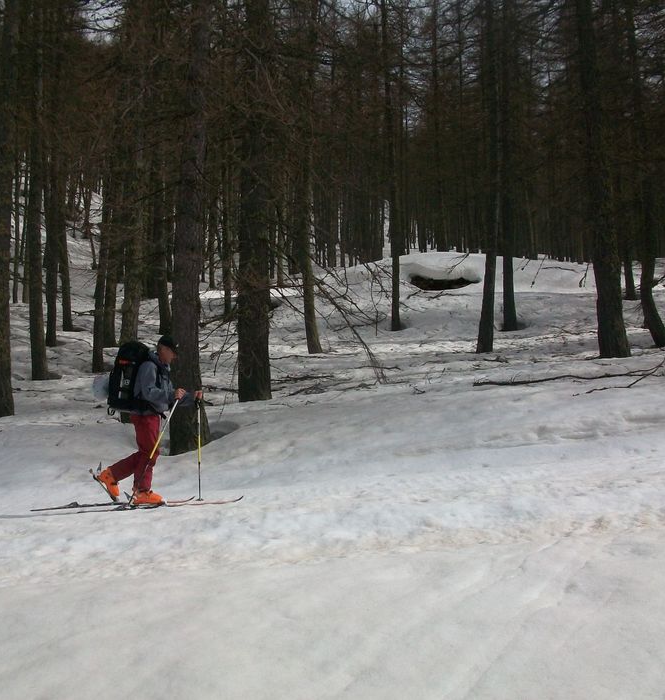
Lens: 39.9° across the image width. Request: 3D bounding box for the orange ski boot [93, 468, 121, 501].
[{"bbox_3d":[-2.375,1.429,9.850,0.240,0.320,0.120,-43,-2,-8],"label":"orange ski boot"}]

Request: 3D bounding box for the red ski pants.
[{"bbox_3d":[-2.085,1.085,9.700,0.530,0.840,0.420,1,-7,-5],"label":"red ski pants"}]

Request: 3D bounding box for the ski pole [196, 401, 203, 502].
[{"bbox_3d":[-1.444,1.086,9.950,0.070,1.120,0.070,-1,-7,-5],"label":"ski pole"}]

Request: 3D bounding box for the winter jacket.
[{"bbox_3d":[-1.820,0.355,9.700,0.540,0.680,0.500,1,-7,-5],"label":"winter jacket"}]

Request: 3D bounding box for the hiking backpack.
[{"bbox_3d":[-2.154,0.296,9.700,0.360,0.730,0.360,8,-7,-4],"label":"hiking backpack"}]

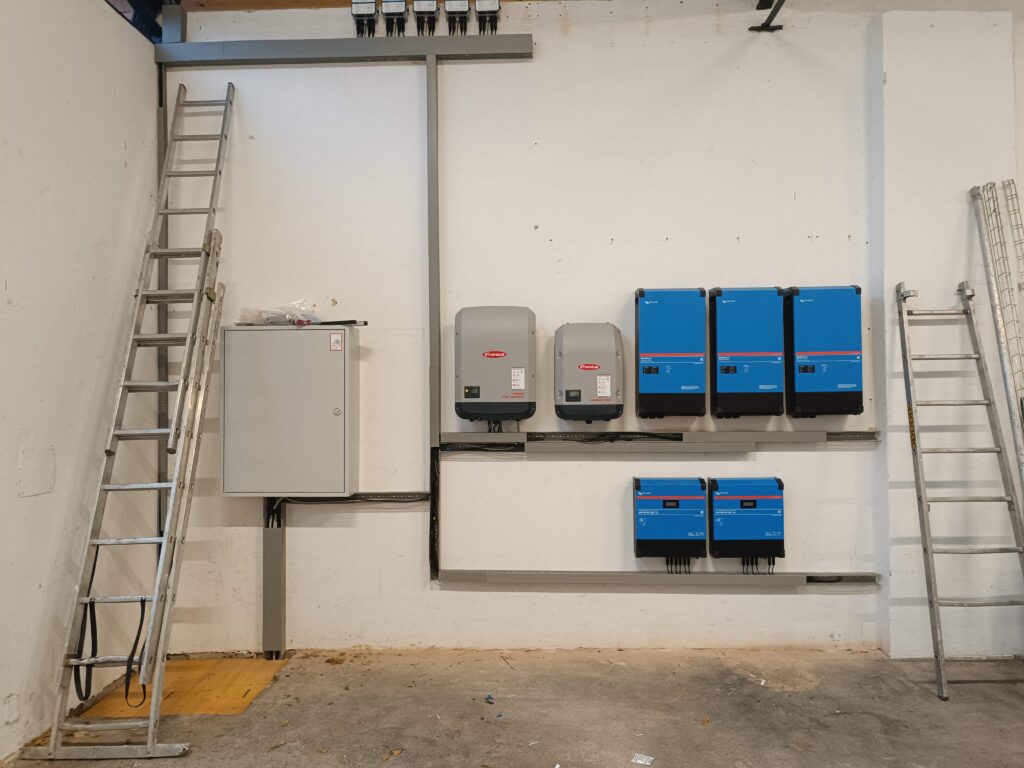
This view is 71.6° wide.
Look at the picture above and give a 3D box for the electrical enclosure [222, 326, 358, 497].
[{"bbox_3d":[-1.409,0.175,4.548,0.814,1.060,0.230,0,-1,2],"label":"electrical enclosure"}]

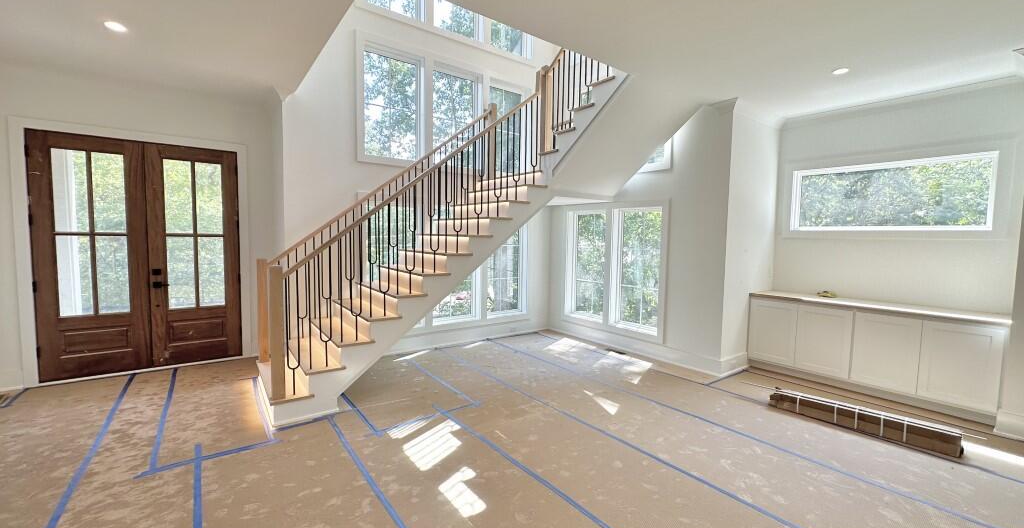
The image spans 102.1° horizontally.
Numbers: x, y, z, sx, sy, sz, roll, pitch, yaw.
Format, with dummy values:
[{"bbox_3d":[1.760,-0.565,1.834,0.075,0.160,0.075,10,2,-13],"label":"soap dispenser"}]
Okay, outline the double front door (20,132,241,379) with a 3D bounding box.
[{"bbox_3d":[-3.968,-0.077,4.516,1.671,2.444,0.080,-2,5,-38],"label":"double front door"}]

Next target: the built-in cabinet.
[{"bbox_3d":[3.727,0.862,4.414,0.650,0.902,2.017,-2,5,-38],"label":"built-in cabinet"}]

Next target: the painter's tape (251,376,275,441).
[{"bbox_3d":[-2.245,1.243,3.685,0.052,0.009,1.617,-2,5,-38],"label":"painter's tape"}]

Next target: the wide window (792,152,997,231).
[{"bbox_3d":[4.057,-0.736,4.563,0.100,0.733,1.665,-2,5,-38],"label":"wide window"}]

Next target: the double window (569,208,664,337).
[{"bbox_3d":[1.409,0.046,5.961,0.100,1.643,1.642,-2,5,-38],"label":"double window"}]

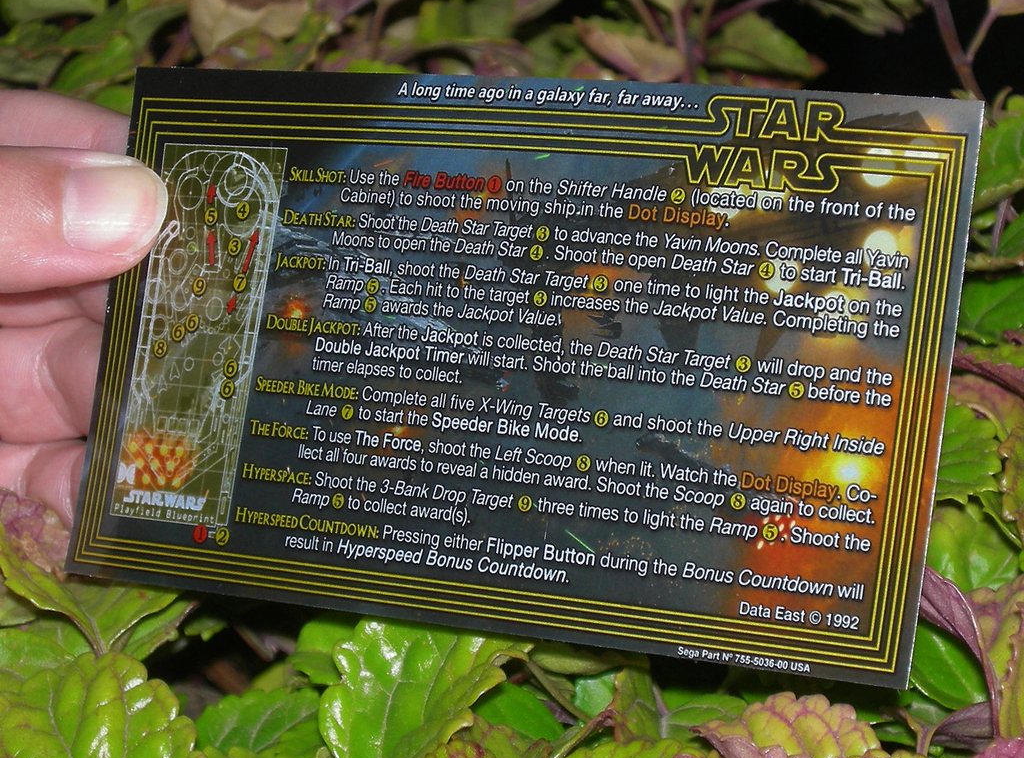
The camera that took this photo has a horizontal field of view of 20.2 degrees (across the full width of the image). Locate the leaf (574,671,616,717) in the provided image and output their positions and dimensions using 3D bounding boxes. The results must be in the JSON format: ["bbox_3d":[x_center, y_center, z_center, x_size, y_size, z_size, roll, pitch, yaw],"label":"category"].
[{"bbox_3d":[0.014,0.053,0.478,0.009,0.004,0.011,12,67,1],"label":"leaf"}]

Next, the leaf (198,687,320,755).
[{"bbox_3d":[-0.042,0.059,0.485,0.022,0.006,0.017,-9,53,1],"label":"leaf"}]

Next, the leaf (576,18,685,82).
[{"bbox_3d":[0.024,-0.065,0.570,0.024,0.006,0.011,24,60,8],"label":"leaf"}]

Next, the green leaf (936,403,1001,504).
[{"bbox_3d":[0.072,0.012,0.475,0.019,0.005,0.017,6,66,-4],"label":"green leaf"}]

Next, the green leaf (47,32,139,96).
[{"bbox_3d":[-0.083,-0.062,0.570,0.021,0.005,0.012,-32,53,-19],"label":"green leaf"}]

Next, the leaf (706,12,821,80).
[{"bbox_3d":[0.050,-0.066,0.570,0.023,0.006,0.014,14,53,3],"label":"leaf"}]

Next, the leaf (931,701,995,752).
[{"bbox_3d":[0.071,0.054,0.450,0.014,0.004,0.010,-28,52,-6],"label":"leaf"}]

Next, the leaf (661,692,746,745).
[{"bbox_3d":[0.031,0.055,0.464,0.017,0.004,0.013,-16,43,-18],"label":"leaf"}]

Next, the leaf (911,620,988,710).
[{"bbox_3d":[0.072,0.047,0.475,0.018,0.005,0.014,31,61,11],"label":"leaf"}]

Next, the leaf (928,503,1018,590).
[{"bbox_3d":[0.076,0.028,0.475,0.015,0.006,0.018,-20,62,-12],"label":"leaf"}]

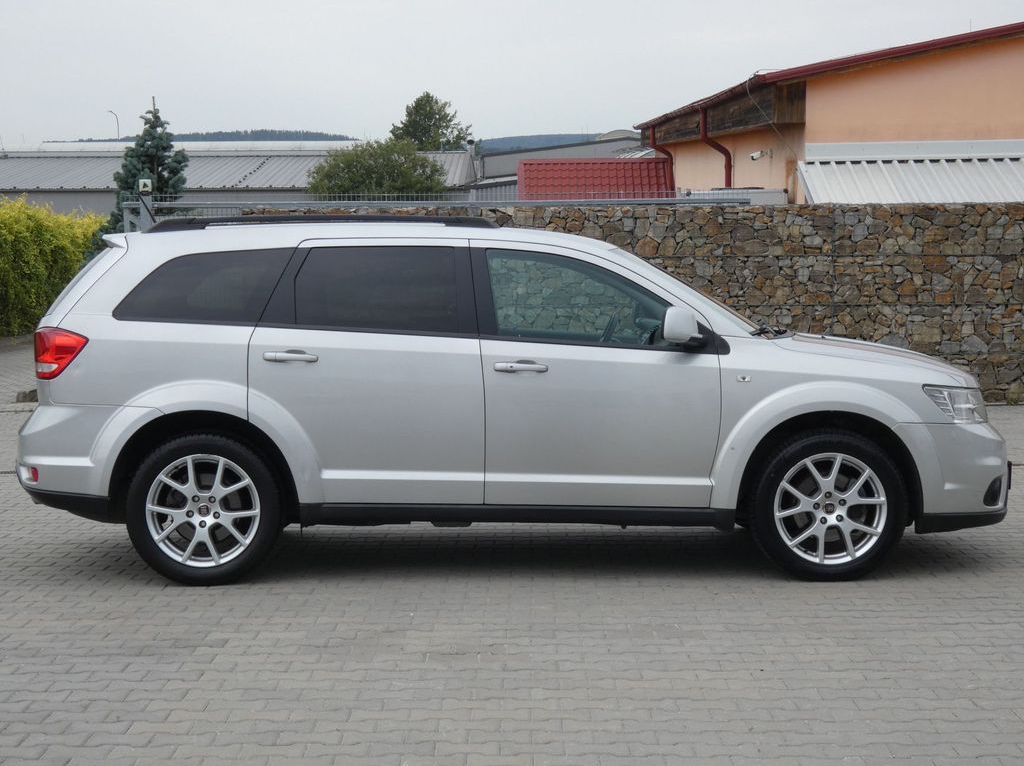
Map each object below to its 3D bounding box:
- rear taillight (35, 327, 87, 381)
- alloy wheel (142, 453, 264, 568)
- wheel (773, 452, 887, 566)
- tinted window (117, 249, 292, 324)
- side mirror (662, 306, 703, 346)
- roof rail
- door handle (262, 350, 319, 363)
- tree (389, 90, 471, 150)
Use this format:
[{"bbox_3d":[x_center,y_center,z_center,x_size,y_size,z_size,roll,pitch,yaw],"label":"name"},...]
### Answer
[{"bbox_3d":[-2.054,-0.140,8.270,0.260,0.240,0.220,0,4,-2],"label":"rear taillight"},{"bbox_3d":[-1.413,0.578,8.335,0.520,0.520,0.200,0,4,-2],"label":"alloy wheel"},{"bbox_3d":[1.474,0.577,8.459,0.520,0.520,0.200,0,4,-2],"label":"wheel"},{"bbox_3d":[-1.407,-0.442,8.257,0.810,0.350,0.070,0,-14,-2],"label":"tinted window"},{"bbox_3d":[0.775,-0.259,8.208,0.165,0.180,0.235,0,4,-2],"label":"side mirror"},{"bbox_3d":[-0.893,-0.745,8.460,1.660,0.085,0.070,0,4,-2],"label":"roof rail"},{"bbox_3d":[-1.001,-0.120,8.176,0.255,0.055,0.055,0,4,-2],"label":"door handle"},{"bbox_3d":[-4.801,-11.192,104.488,6.000,11.490,6.000,0,4,0],"label":"tree"}]

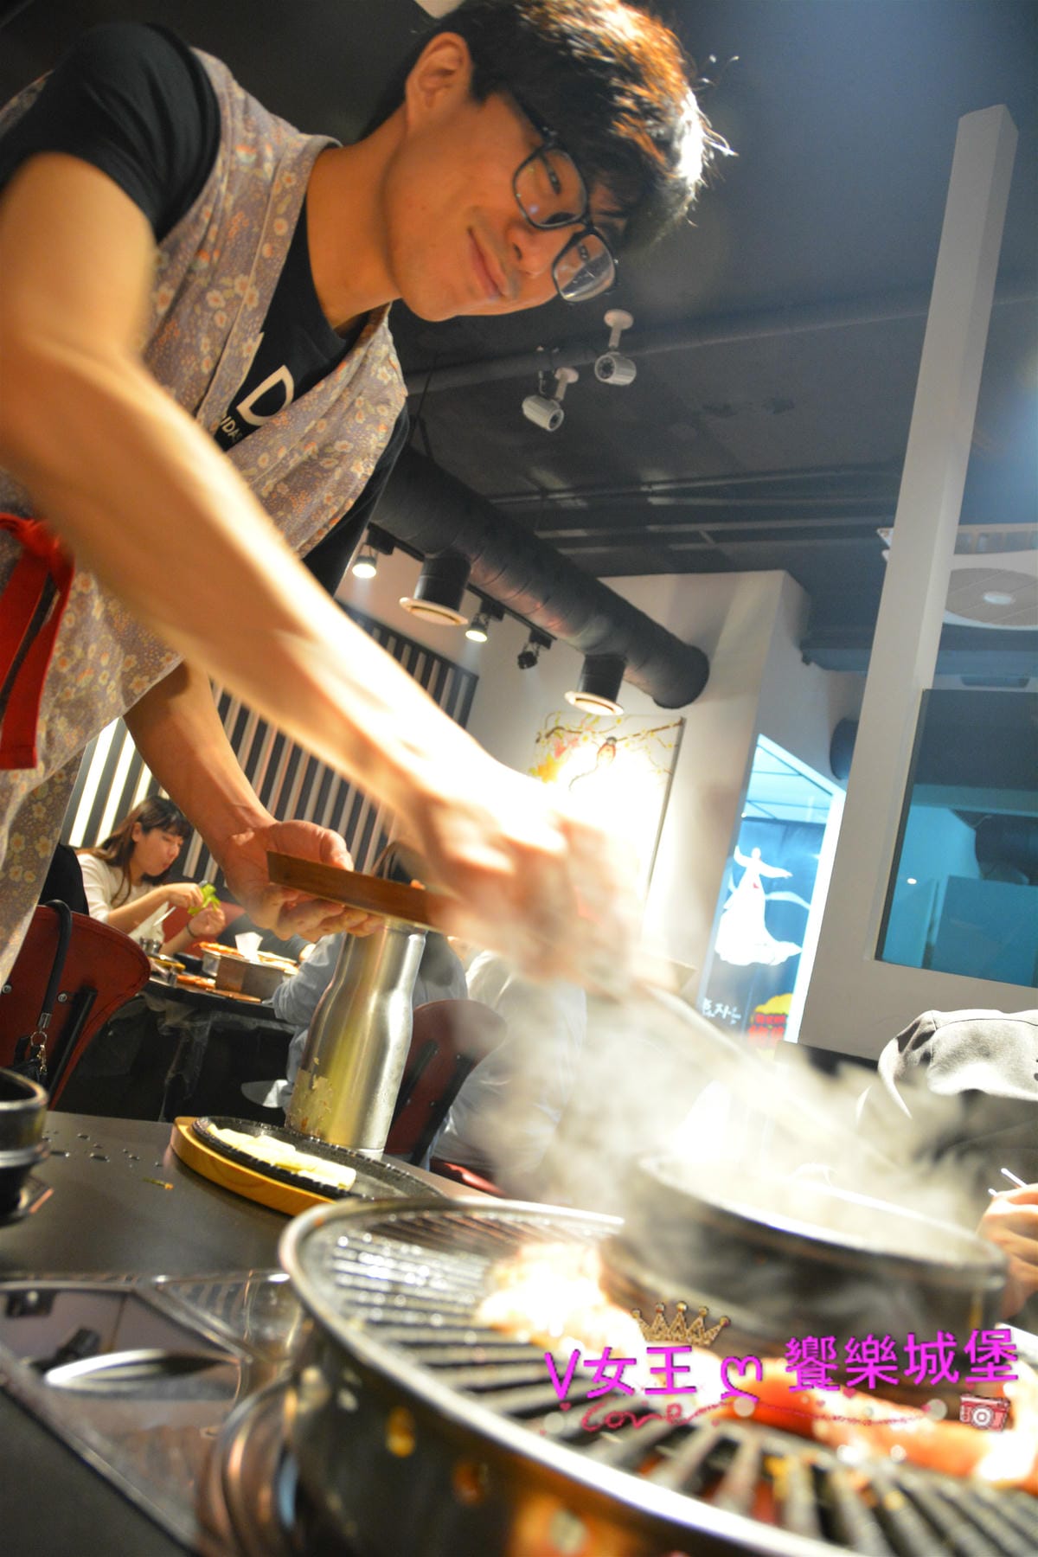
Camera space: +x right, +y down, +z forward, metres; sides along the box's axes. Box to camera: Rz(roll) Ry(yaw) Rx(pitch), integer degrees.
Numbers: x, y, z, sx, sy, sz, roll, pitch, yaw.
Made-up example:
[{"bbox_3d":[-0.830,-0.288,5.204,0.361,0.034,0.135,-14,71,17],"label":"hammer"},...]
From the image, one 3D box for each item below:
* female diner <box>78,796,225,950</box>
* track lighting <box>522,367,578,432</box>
[{"bbox_3d":[-1.146,0.635,3.251,0.720,1.207,0.520,8,-11,30],"label":"female diner"},{"bbox_3d":[0.098,-1.197,3.700,0.130,0.178,0.080,10,-10,18],"label":"track lighting"}]

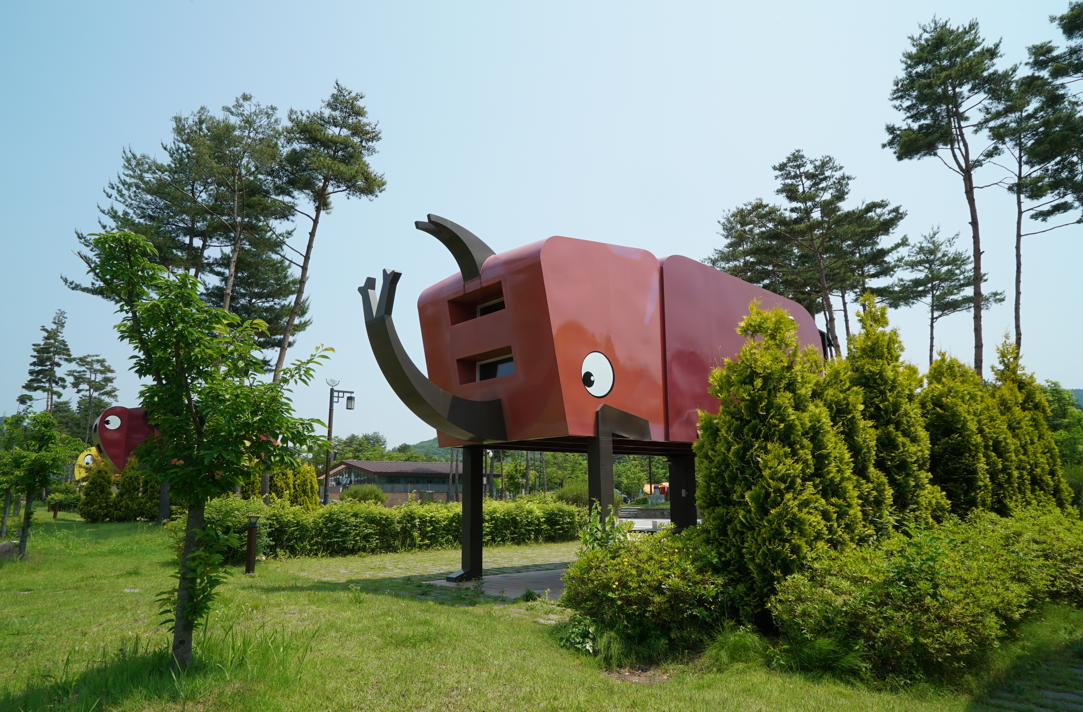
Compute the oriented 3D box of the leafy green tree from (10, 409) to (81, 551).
[{"bbox_3d":[-13.277,3.372,19.344,1.971,3.770,1.971,7,-13,-33],"label":"leafy green tree"}]

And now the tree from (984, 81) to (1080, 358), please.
[{"bbox_3d":[17.272,-2.308,24.766,3.264,16.175,3.264,-8,-12,35],"label":"tree"}]

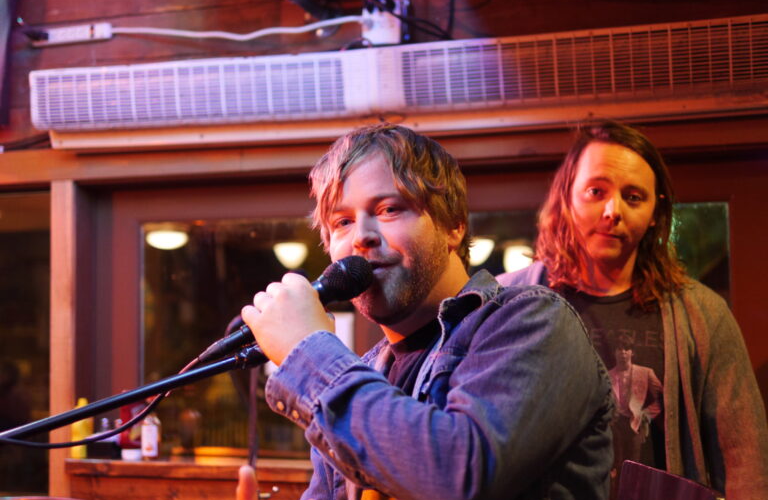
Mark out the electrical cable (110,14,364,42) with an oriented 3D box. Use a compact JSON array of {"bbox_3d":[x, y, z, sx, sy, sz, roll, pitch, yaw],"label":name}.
[{"bbox_3d":[-0.462,-0.676,3.390,0.818,0.084,0.030,-2,-5,13],"label":"electrical cable"}]

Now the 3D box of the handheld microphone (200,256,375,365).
[{"bbox_3d":[-0.113,0.073,1.280,0.232,0.050,0.050,-27,0,-8],"label":"handheld microphone"}]

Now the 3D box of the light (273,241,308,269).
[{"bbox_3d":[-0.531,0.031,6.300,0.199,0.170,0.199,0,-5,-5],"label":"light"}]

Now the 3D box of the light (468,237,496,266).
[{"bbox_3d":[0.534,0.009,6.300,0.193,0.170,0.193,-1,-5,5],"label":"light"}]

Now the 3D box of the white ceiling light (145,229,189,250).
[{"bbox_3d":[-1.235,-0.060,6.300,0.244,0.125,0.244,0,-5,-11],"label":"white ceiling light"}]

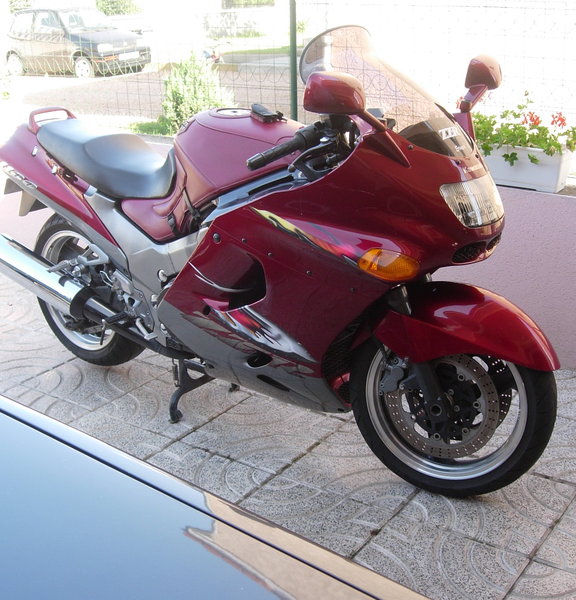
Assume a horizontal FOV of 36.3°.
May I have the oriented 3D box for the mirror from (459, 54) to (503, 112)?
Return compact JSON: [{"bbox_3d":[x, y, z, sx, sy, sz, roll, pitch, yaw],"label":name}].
[{"bbox_3d":[0.547,-0.640,2.540,0.125,0.150,0.215,8,22,25],"label":"mirror"}]

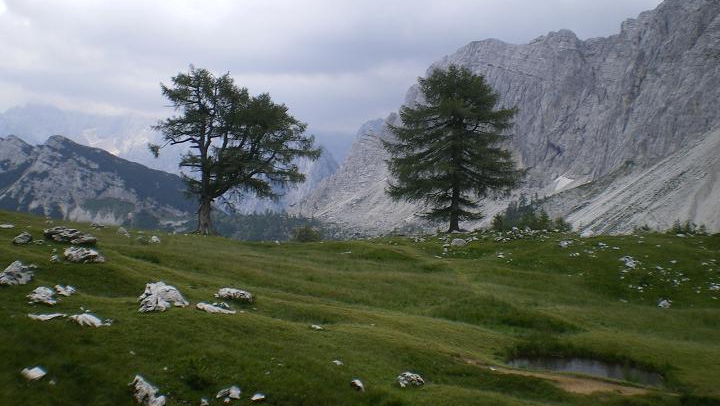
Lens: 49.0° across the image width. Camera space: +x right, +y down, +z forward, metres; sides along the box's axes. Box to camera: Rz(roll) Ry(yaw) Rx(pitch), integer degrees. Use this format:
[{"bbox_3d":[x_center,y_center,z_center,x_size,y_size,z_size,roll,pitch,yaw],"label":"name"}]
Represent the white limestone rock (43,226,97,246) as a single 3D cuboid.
[{"bbox_3d":[-9.372,1.049,25.500,1.635,0.560,1.100,0,0,-20],"label":"white limestone rock"}]

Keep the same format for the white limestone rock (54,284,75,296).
[{"bbox_3d":[-7.638,2.243,20.500,0.571,0.258,0.428,0,1,0],"label":"white limestone rock"}]

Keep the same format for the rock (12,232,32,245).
[{"bbox_3d":[-10.888,1.145,25.500,0.593,0.420,0.500,0,0,-23],"label":"rock"}]

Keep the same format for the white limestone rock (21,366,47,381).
[{"bbox_3d":[-4.337,2.265,10.500,0.319,0.170,0.270,0,0,-22],"label":"white limestone rock"}]

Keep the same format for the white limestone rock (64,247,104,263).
[{"bbox_3d":[-7.668,1.461,22.000,1.051,0.420,0.750,0,0,-19],"label":"white limestone rock"}]

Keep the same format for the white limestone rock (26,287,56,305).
[{"bbox_3d":[-6.447,1.893,16.000,0.563,0.320,0.420,0,0,-22],"label":"white limestone rock"}]

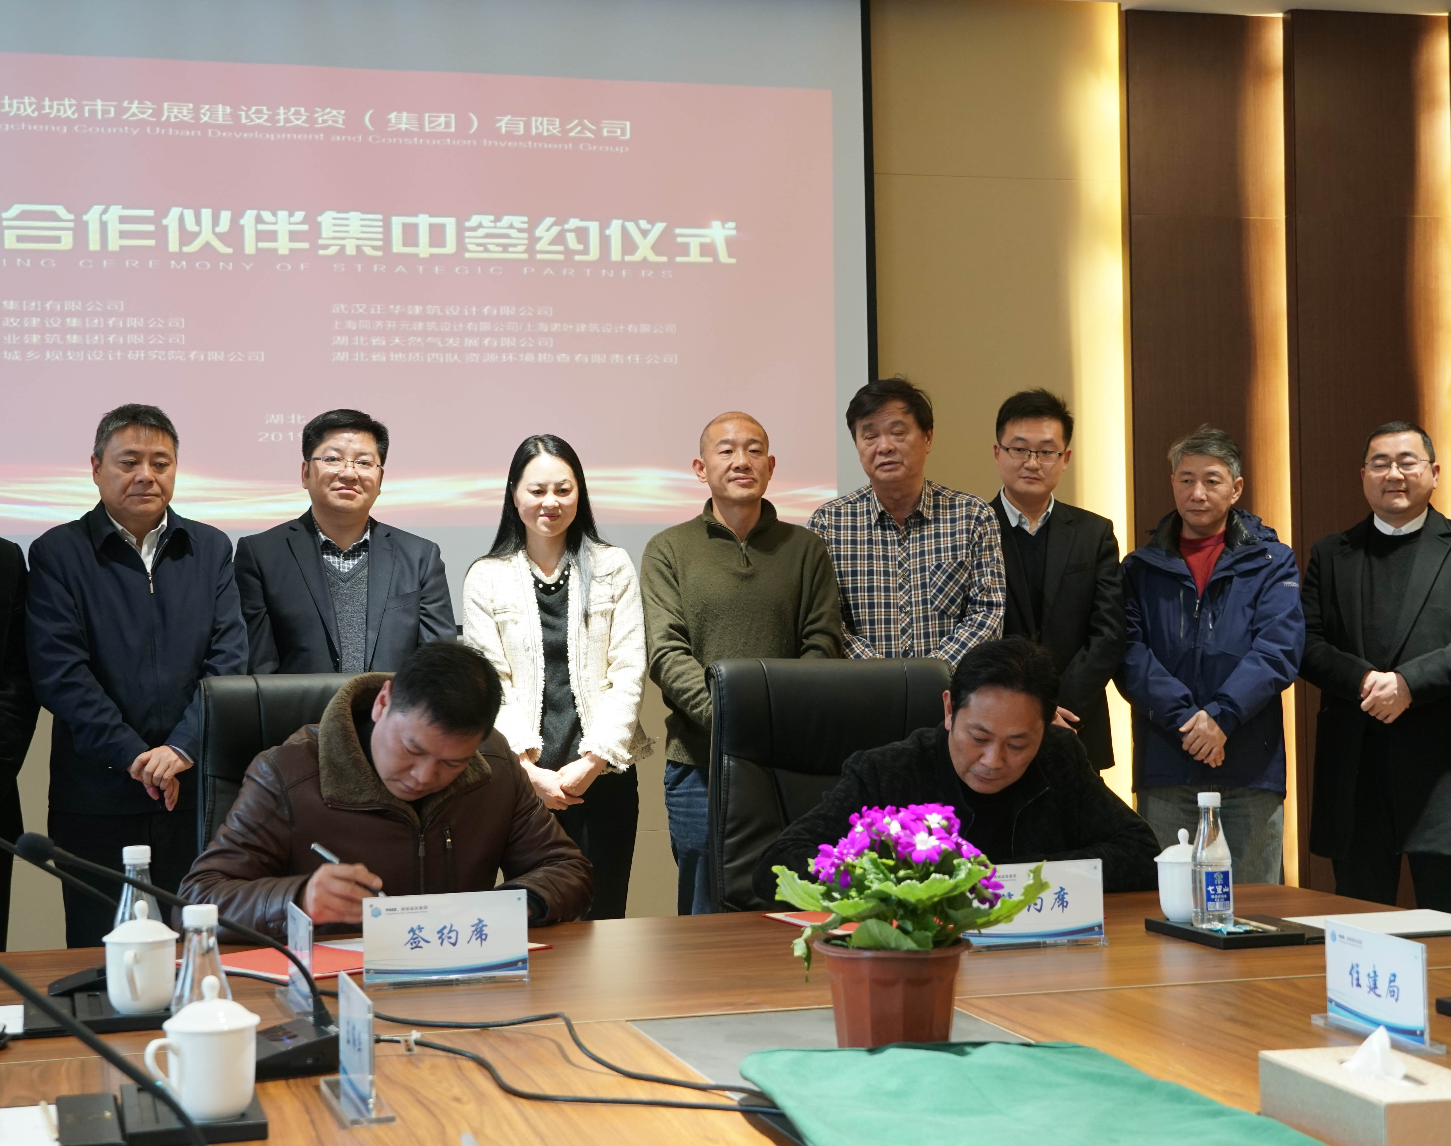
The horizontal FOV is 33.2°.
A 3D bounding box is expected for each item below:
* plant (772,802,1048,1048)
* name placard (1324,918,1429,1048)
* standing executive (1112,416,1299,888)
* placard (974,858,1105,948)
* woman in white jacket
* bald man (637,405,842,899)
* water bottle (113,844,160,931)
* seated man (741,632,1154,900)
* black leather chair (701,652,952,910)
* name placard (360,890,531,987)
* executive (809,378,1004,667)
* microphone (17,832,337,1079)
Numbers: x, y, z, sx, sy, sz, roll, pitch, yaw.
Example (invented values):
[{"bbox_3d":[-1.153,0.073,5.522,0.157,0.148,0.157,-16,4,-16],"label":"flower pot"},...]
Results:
[{"bbox_3d":[0.194,0.379,2.620,0.280,0.265,0.265,-1,-1,0],"label":"plant"},{"bbox_3d":[0.699,0.444,2.617,0.046,0.114,0.204,-1,-1,-16],"label":"name placard"},{"bbox_3d":[1.203,0.455,6.009,0.470,1.626,0.310,-1,-1,20],"label":"standing executive"},{"bbox_3d":[0.418,0.455,3.337,0.204,0.114,0.046,-1,-1,-16],"label":"placard"},{"bbox_3d":[-0.387,0.489,5.593,0.450,1.615,0.290,-1,-1,-4],"label":"woman in white jacket"},{"bbox_3d":[0.048,0.456,5.706,0.480,1.667,0.290,-1,-1,-2],"label":"bald man"},{"bbox_3d":[-0.709,0.425,2.930,0.059,0.189,0.059,-1,-1,-16],"label":"water bottle"},{"bbox_3d":[0.406,0.680,3.946,0.640,1.165,0.800,-1,-1,-11],"label":"seated man"},{"bbox_3d":[0.255,0.718,4.200,0.600,1.120,0.680,-1,-1,-16],"label":"black leather chair"},{"bbox_3d":[-0.357,0.464,3.089,0.210,0.112,0.050,-1,-1,-15],"label":"name placard"},{"bbox_3d":[0.441,0.405,5.906,0.500,1.756,0.300,-1,-1,7],"label":"executive"},{"bbox_3d":[-0.566,0.388,2.509,0.330,0.262,0.115,-1,-1,-15],"label":"microphone"}]

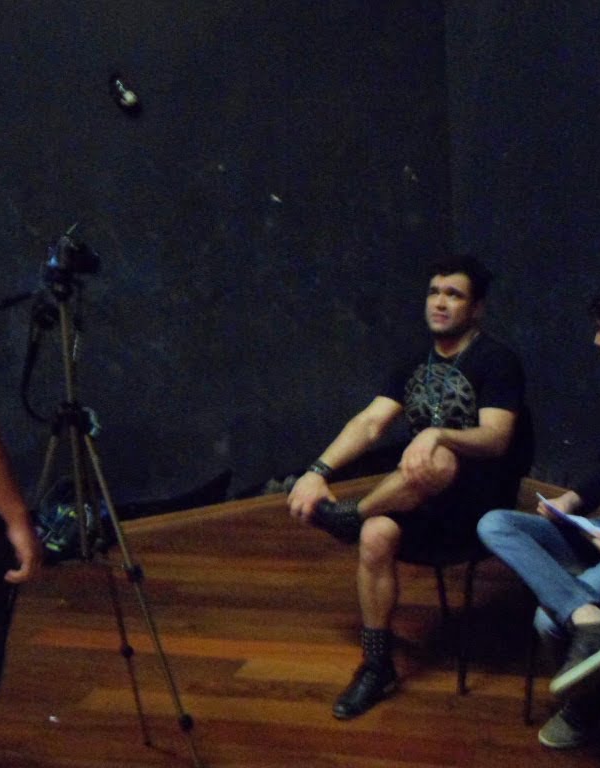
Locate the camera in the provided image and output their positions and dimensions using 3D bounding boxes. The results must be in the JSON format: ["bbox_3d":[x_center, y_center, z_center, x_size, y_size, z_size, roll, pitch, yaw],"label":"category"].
[{"bbox_3d":[-0.505,-0.289,2.375,0.100,0.090,0.110,-8,10,-29],"label":"camera"}]

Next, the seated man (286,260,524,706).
[{"bbox_3d":[0.350,0.268,3.249,0.820,1.270,0.580,-11,12,-43],"label":"seated man"}]

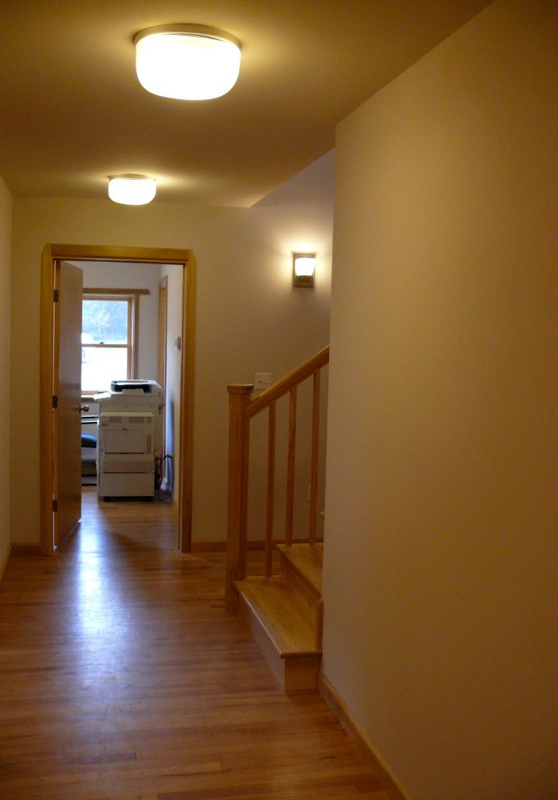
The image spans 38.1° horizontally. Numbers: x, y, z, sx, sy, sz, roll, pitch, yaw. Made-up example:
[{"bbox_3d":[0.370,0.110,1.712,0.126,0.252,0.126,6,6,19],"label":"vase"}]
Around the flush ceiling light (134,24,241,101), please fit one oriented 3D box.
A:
[{"bbox_3d":[-0.279,-1.016,2.460,0.320,0.136,0.320,0,5,-13],"label":"flush ceiling light"}]

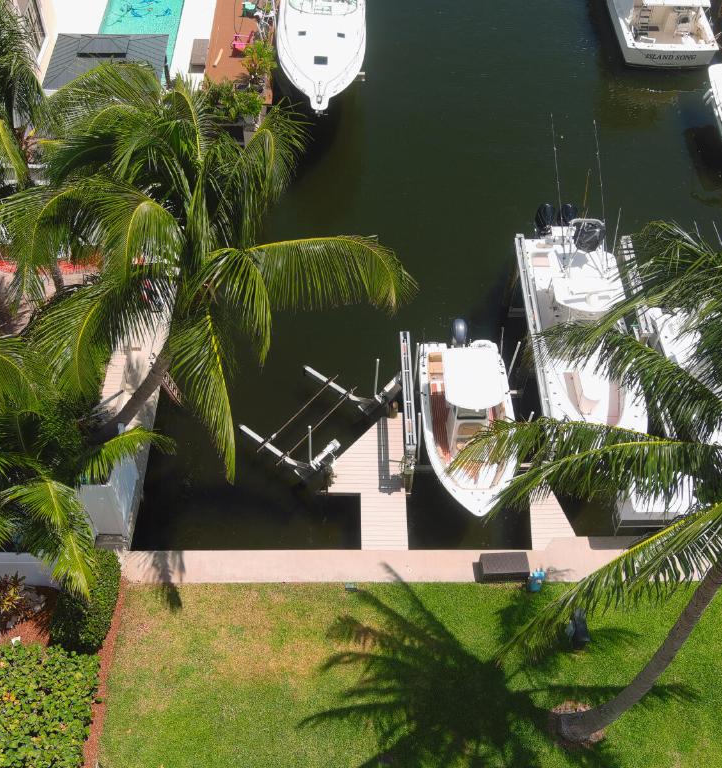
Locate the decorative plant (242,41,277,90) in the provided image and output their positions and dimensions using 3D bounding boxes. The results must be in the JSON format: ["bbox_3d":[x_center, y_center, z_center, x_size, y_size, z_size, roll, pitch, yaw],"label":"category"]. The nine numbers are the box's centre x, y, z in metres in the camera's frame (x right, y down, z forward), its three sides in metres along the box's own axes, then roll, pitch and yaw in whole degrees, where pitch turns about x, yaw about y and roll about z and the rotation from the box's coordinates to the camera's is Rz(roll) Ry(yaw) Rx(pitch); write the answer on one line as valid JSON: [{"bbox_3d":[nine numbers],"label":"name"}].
[{"bbox_3d":[-4.150,-13.118,38.186,1.400,1.400,1.200,0,48,0],"label":"decorative plant"}]

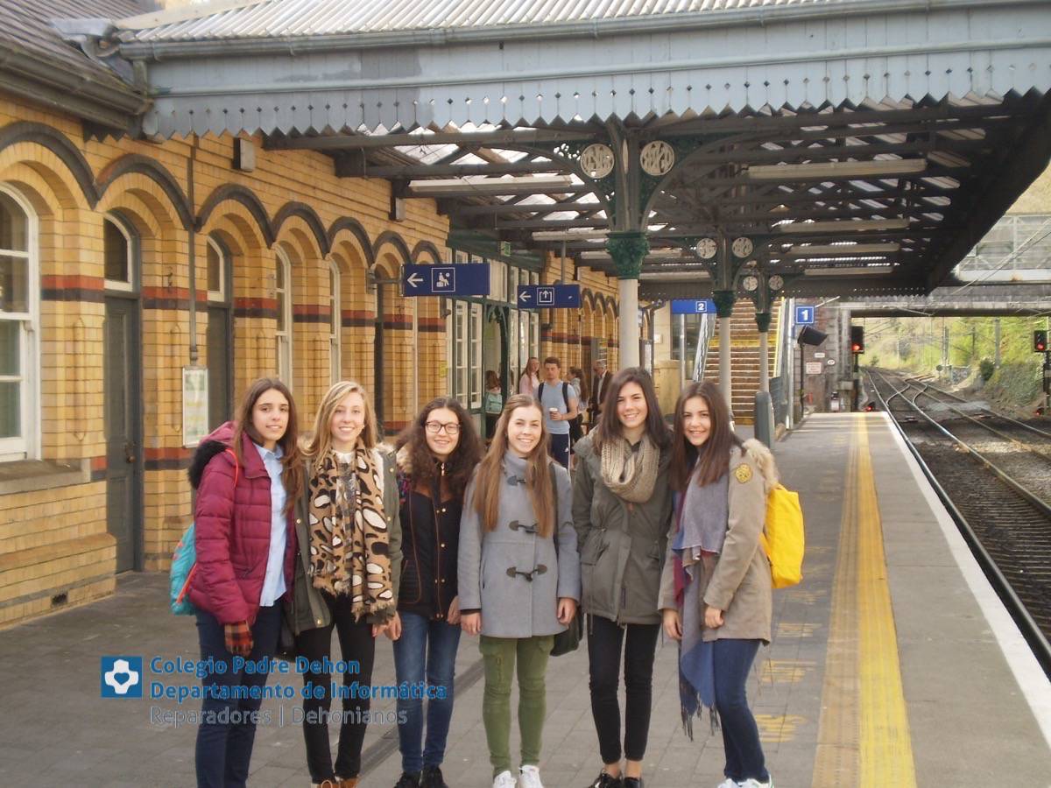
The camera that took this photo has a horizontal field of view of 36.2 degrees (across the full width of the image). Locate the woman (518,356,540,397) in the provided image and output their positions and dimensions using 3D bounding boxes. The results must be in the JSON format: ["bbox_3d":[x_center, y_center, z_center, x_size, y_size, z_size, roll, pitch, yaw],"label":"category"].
[{"bbox_3d":[0.058,0.309,23.512,0.460,1.680,0.320,-1,1,-31],"label":"woman"}]

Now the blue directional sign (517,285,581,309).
[{"bbox_3d":[0.375,-1.575,26.000,1.050,0.380,0.060,0,1,12],"label":"blue directional sign"}]

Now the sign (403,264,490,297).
[{"bbox_3d":[-0.936,-1.353,19.100,1.050,0.382,0.060,0,1,7],"label":"sign"}]

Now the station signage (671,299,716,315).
[{"bbox_3d":[4.552,-2.336,43.000,1.290,0.390,0.060,0,1,12],"label":"station signage"}]

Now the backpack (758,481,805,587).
[{"bbox_3d":[0.980,0.585,6.570,0.170,0.410,0.280,-1,1,-37],"label":"backpack"}]

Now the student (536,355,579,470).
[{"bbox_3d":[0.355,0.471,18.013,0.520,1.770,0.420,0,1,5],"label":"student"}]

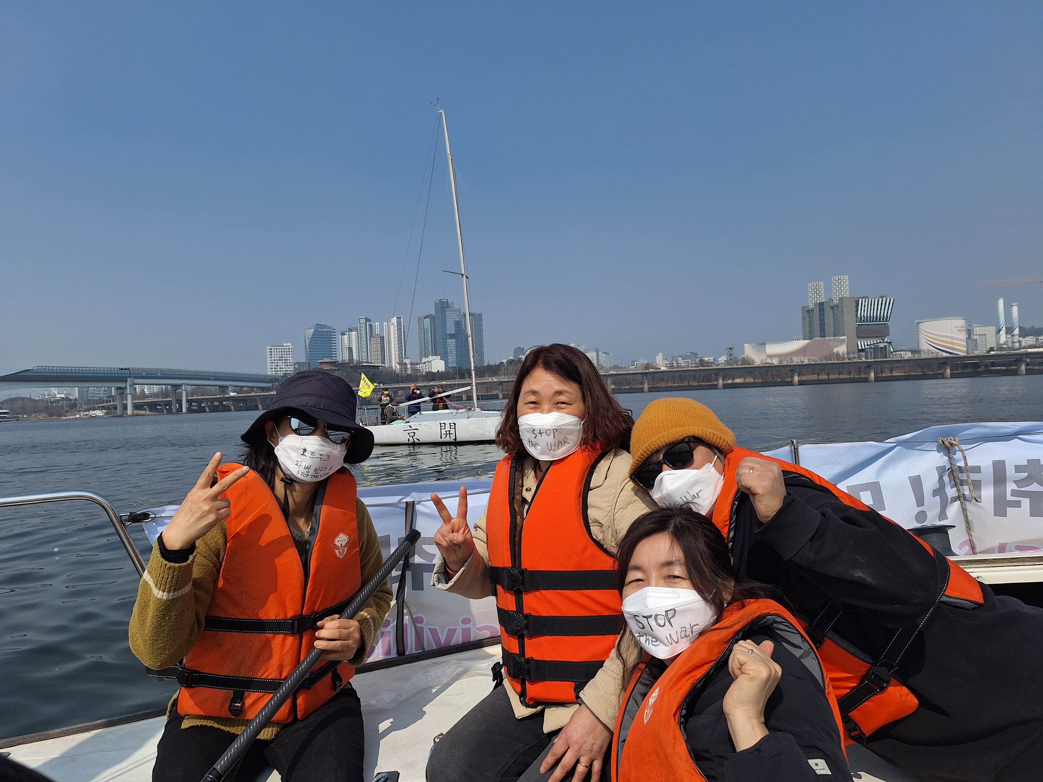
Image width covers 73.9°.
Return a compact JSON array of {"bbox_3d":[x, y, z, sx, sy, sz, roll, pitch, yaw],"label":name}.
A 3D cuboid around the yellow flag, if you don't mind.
[{"bbox_3d":[-5.547,-0.189,24.700,0.600,0.860,0.140,-3,0,-14],"label":"yellow flag"}]

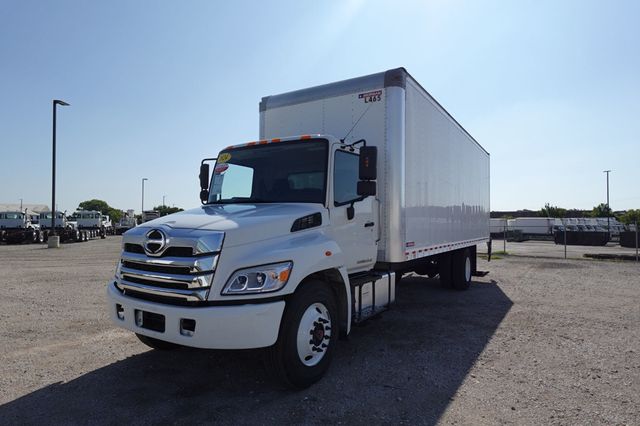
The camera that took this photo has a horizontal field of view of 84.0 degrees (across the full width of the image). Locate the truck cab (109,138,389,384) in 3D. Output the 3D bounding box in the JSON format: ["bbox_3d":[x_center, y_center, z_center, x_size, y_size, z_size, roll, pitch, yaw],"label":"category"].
[{"bbox_3d":[-0.711,0.307,4.248,2.450,2.600,2.750,-1,-2,34],"label":"truck cab"}]

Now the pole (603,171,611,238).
[{"bbox_3d":[38.150,-1.260,47.000,1.300,8.700,0.350,-1,-2,30],"label":"pole"}]

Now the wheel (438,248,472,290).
[{"bbox_3d":[3.130,1.245,8.286,0.600,1.000,1.000,-1,-2,34],"label":"wheel"}]

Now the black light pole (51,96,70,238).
[{"bbox_3d":[-15.805,-2.743,21.782,0.350,8.200,0.900,-1,-2,42],"label":"black light pole"}]

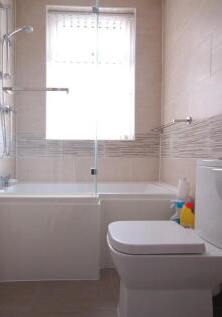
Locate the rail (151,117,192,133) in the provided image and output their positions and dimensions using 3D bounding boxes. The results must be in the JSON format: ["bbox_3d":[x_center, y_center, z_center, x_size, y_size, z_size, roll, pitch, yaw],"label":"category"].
[{"bbox_3d":[0.549,-0.298,1.865,0.122,0.055,0.670,1,0,-5],"label":"rail"}]

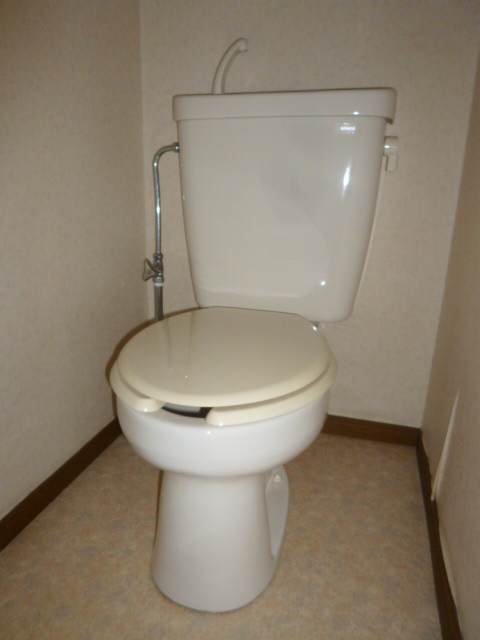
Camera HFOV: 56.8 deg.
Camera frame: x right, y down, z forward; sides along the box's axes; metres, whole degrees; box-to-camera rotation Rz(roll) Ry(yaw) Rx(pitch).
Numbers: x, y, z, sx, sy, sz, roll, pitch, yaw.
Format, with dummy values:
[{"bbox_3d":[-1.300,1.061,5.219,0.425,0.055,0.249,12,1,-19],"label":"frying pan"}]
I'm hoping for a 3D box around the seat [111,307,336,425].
[{"bbox_3d":[-0.022,0.070,0.785,0.378,0.028,0.421,6,17,16],"label":"seat"}]

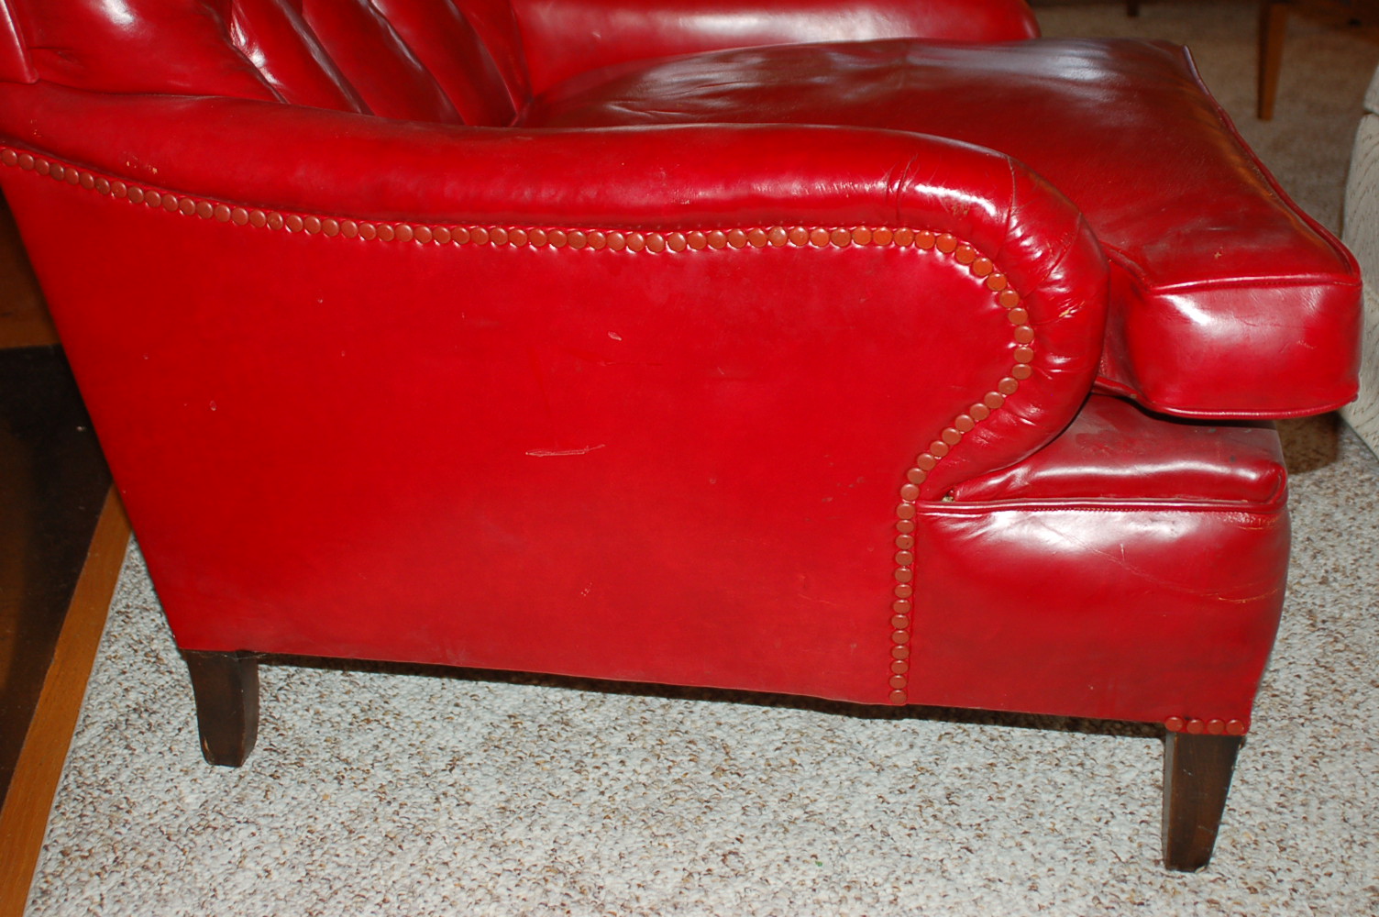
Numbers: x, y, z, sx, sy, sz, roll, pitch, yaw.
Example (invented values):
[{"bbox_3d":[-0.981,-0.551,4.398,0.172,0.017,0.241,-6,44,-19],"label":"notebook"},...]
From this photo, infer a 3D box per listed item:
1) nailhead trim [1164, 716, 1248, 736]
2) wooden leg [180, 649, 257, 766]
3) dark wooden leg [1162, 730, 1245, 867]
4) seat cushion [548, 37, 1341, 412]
[{"bbox_3d":[0.344,0.179,1.069,0.053,0.015,0.006,3,26,7],"label":"nailhead trim"},{"bbox_3d":[-0.348,0.182,1.221,0.045,0.112,0.042,3,26,7],"label":"wooden leg"},{"bbox_3d":[0.351,0.227,1.120,0.045,0.120,0.048,3,26,7],"label":"dark wooden leg"},{"bbox_3d":[0.139,-0.223,1.343,0.640,0.115,0.691,0,26,8],"label":"seat cushion"}]

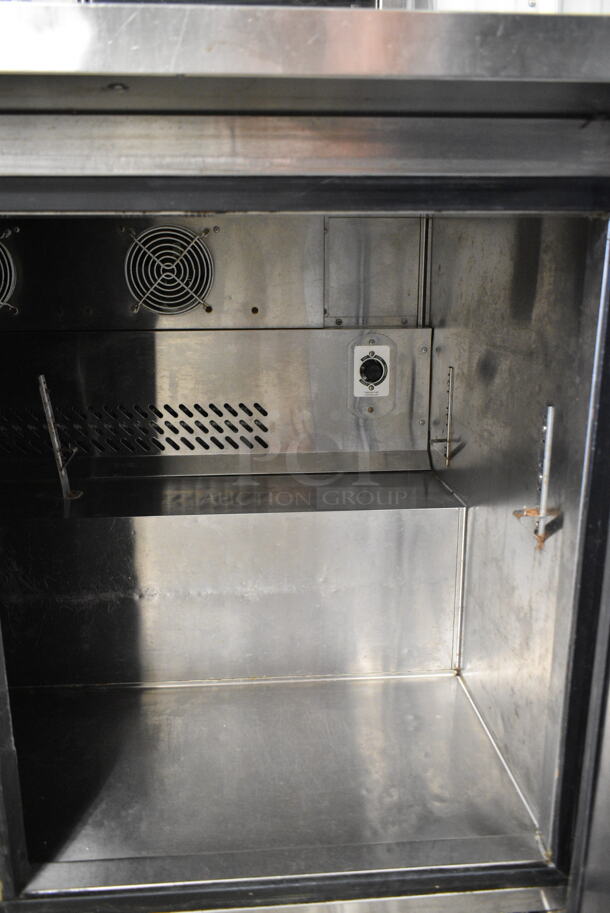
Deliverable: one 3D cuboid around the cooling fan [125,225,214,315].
[{"bbox_3d":[-0.184,-0.252,0.925,0.119,0.119,0.014,-1,13,-4],"label":"cooling fan"}]

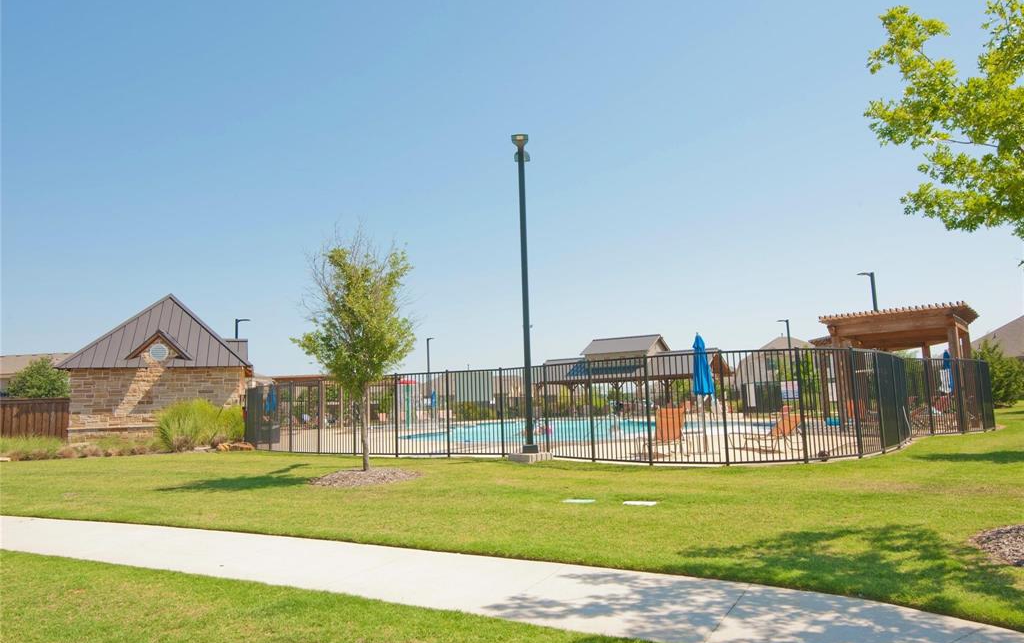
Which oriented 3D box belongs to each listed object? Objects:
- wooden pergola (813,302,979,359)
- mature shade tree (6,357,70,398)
[{"bbox_3d":[12.417,1.541,21.461,3.750,3.400,4.400,-7,-9,38],"label":"wooden pergola"},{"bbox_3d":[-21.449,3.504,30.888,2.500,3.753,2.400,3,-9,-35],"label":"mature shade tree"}]

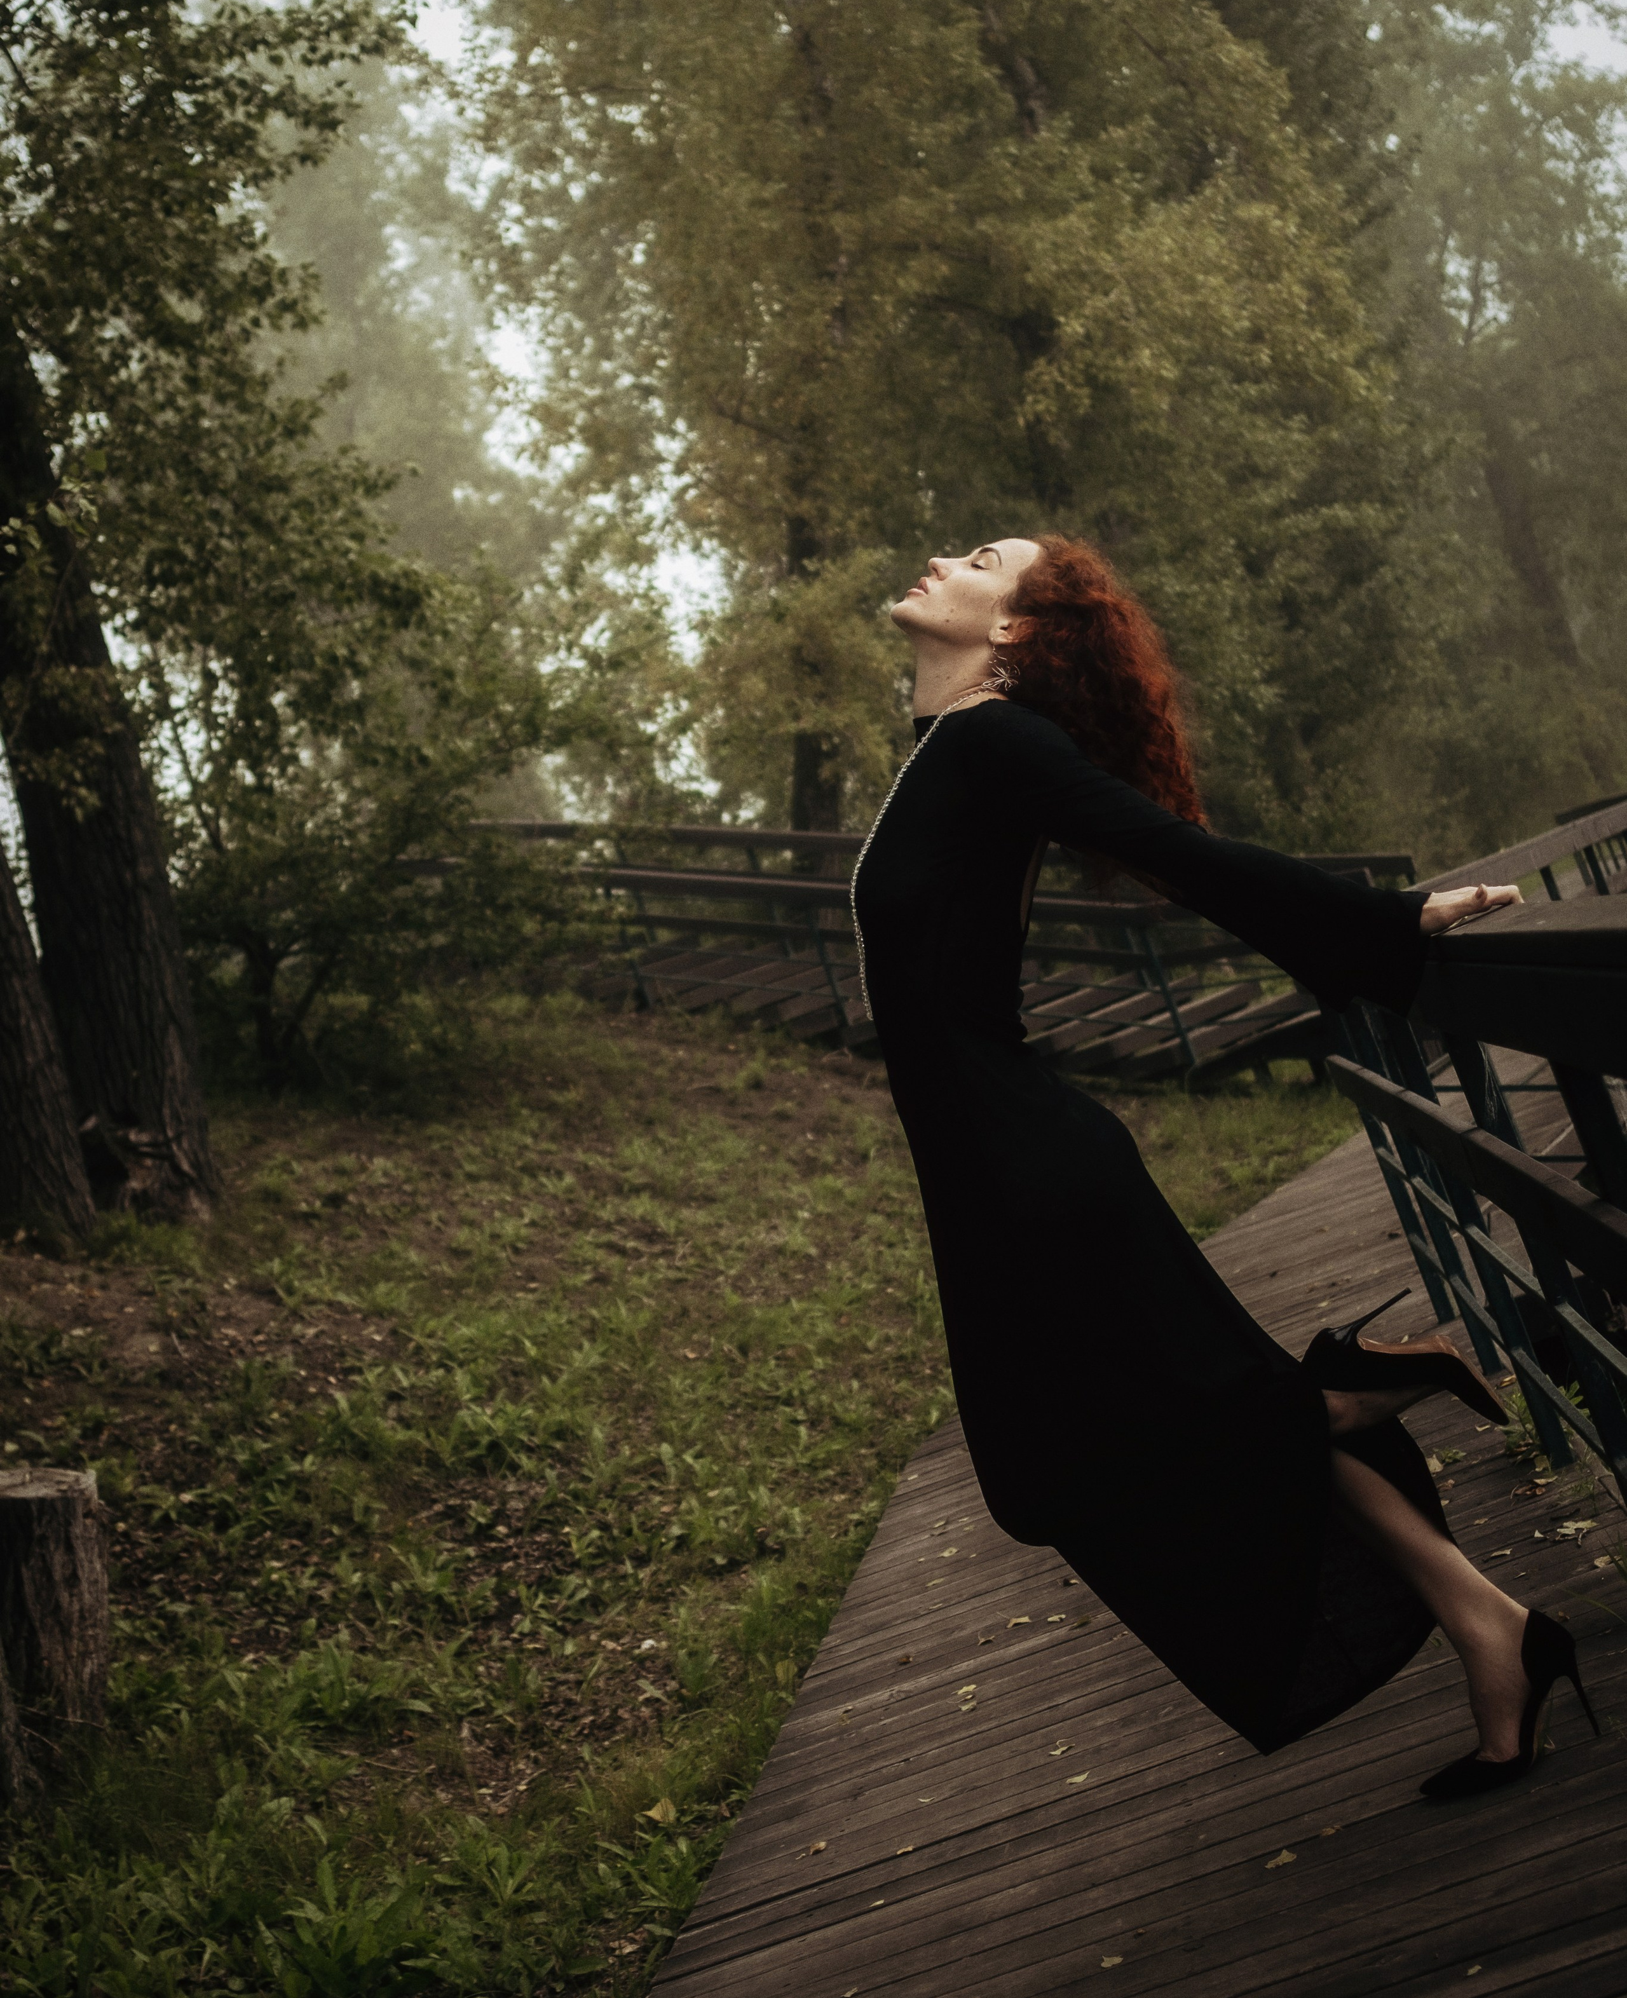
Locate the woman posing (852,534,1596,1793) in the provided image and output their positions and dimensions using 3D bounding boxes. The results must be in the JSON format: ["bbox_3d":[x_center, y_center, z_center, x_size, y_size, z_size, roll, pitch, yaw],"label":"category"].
[{"bbox_3d":[0.467,0.190,2.720,0.790,1.390,0.500,0,1,6],"label":"woman posing"}]

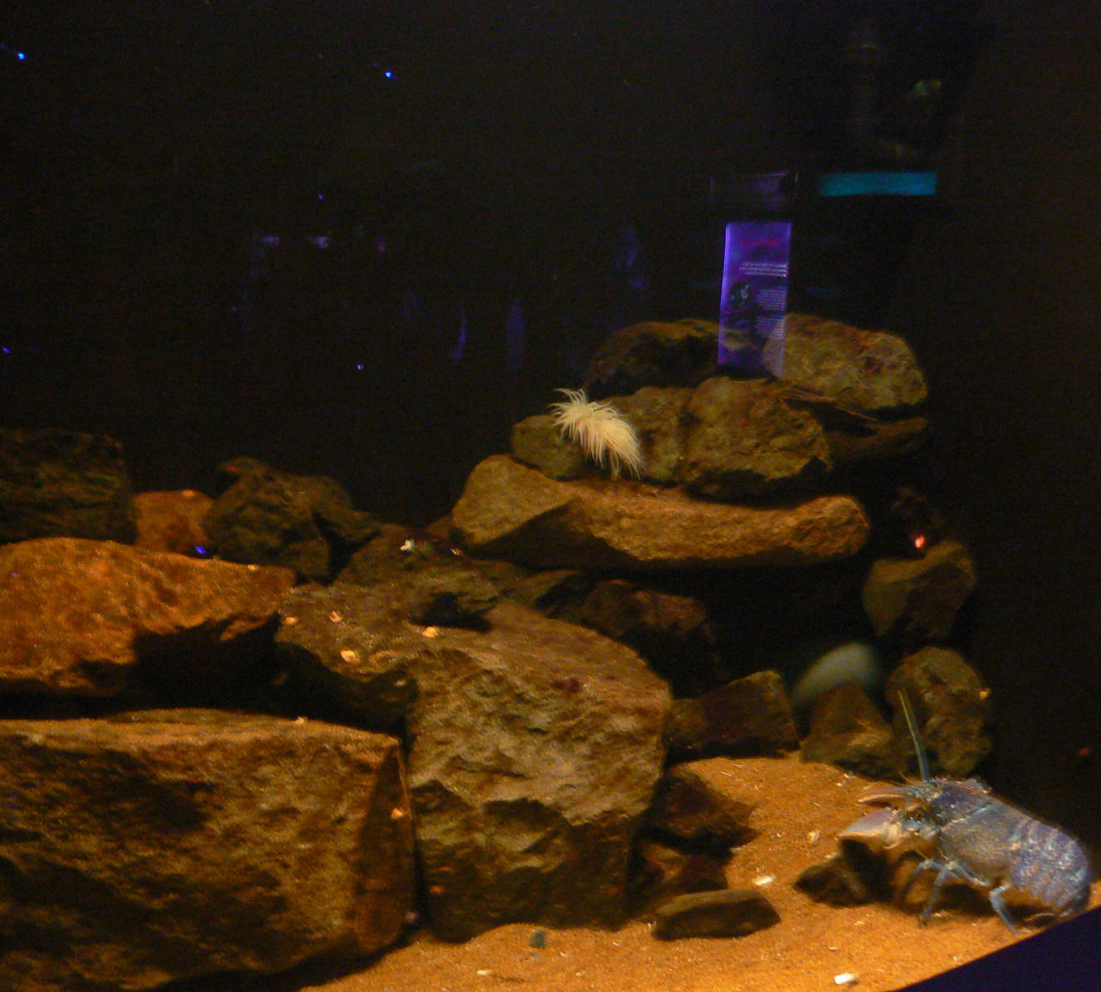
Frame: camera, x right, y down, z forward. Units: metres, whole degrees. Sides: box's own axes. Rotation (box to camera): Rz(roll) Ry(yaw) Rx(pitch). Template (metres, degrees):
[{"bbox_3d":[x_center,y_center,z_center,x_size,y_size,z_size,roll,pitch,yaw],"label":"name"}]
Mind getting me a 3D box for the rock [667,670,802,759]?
[{"bbox_3d":[0.264,0.321,2.030,0.190,0.110,0.140,1,12,0],"label":"rock"}]

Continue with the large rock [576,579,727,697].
[{"bbox_3d":[0.147,0.211,2.080,0.226,0.143,0.192,0,10,0],"label":"large rock"}]

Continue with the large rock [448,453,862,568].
[{"bbox_3d":[0.150,0.019,2.020,0.570,0.125,0.270,1,12,0],"label":"large rock"}]

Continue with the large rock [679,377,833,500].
[{"bbox_3d":[0.319,-0.094,2.170,0.223,0.187,0.189,0,10,0],"label":"large rock"}]

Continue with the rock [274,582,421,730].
[{"bbox_3d":[-0.249,0.196,1.720,0.163,0.152,0.179,0,10,0],"label":"rock"}]

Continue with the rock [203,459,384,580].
[{"bbox_3d":[-0.379,0.034,2.050,0.235,0.161,0.188,0,10,0],"label":"rock"}]

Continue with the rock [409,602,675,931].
[{"bbox_3d":[-0.015,0.326,1.700,0.300,0.330,0.280,1,12,0],"label":"rock"}]

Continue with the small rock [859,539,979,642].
[{"bbox_3d":[0.600,0.152,2.250,0.154,0.151,0.138,0,10,0],"label":"small rock"}]

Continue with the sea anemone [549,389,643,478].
[{"bbox_3d":[0.067,-0.097,2.120,0.152,0.138,0.122,0,10,0],"label":"sea anemone"}]

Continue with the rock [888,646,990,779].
[{"bbox_3d":[0.569,0.314,2.020,0.140,0.170,0.140,1,12,0],"label":"rock"}]

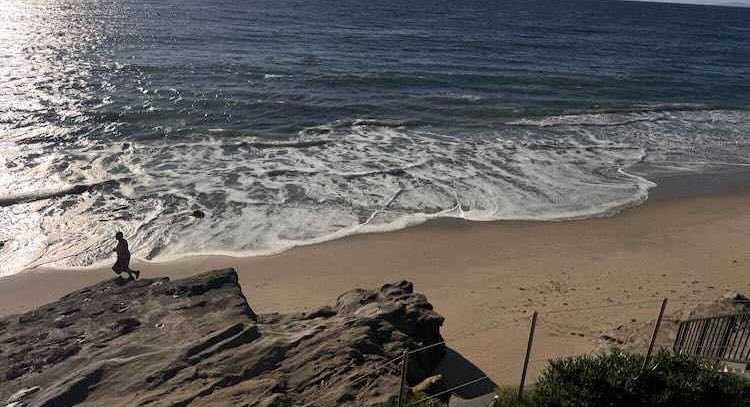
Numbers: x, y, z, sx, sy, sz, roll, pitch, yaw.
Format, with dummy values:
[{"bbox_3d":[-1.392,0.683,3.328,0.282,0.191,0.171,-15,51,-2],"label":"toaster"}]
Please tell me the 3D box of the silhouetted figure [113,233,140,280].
[{"bbox_3d":[-7.407,1.545,15.400,0.680,1.580,0.500,-2,23,-13],"label":"silhouetted figure"}]

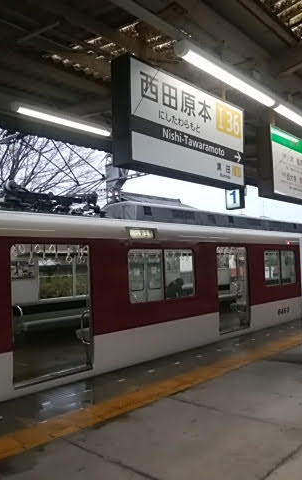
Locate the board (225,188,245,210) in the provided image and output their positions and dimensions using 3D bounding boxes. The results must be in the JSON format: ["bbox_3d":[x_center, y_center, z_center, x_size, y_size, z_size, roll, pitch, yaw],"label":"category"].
[{"bbox_3d":[1.371,-0.685,6.600,0.310,0.360,0.140,-4,-4,44],"label":"board"}]

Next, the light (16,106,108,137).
[{"bbox_3d":[-0.915,-1.331,4.530,0.140,0.100,1.320,-4,-4,44],"label":"light"}]

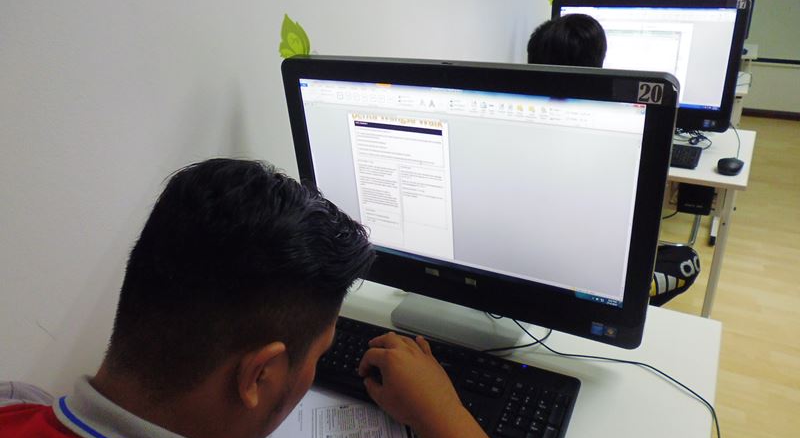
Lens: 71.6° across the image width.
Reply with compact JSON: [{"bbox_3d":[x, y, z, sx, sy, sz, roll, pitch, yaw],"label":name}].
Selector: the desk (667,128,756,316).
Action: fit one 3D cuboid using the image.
[{"bbox_3d":[0.733,0.073,2.008,0.798,0.744,0.586,12,28,30],"label":"desk"}]

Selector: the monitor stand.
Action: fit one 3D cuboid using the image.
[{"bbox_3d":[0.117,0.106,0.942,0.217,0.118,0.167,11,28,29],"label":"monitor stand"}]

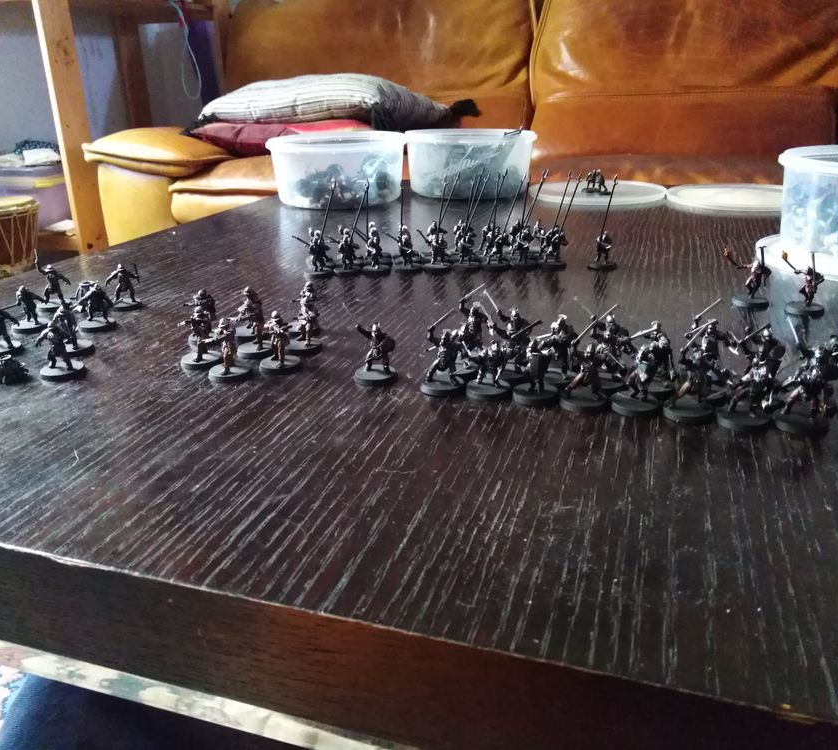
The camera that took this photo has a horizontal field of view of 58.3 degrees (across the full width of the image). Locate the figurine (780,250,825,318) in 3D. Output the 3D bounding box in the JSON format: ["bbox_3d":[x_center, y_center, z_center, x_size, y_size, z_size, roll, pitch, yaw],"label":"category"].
[{"bbox_3d":[0.270,-0.064,0.523,0.031,0.045,0.027,13,26,29],"label":"figurine"}]

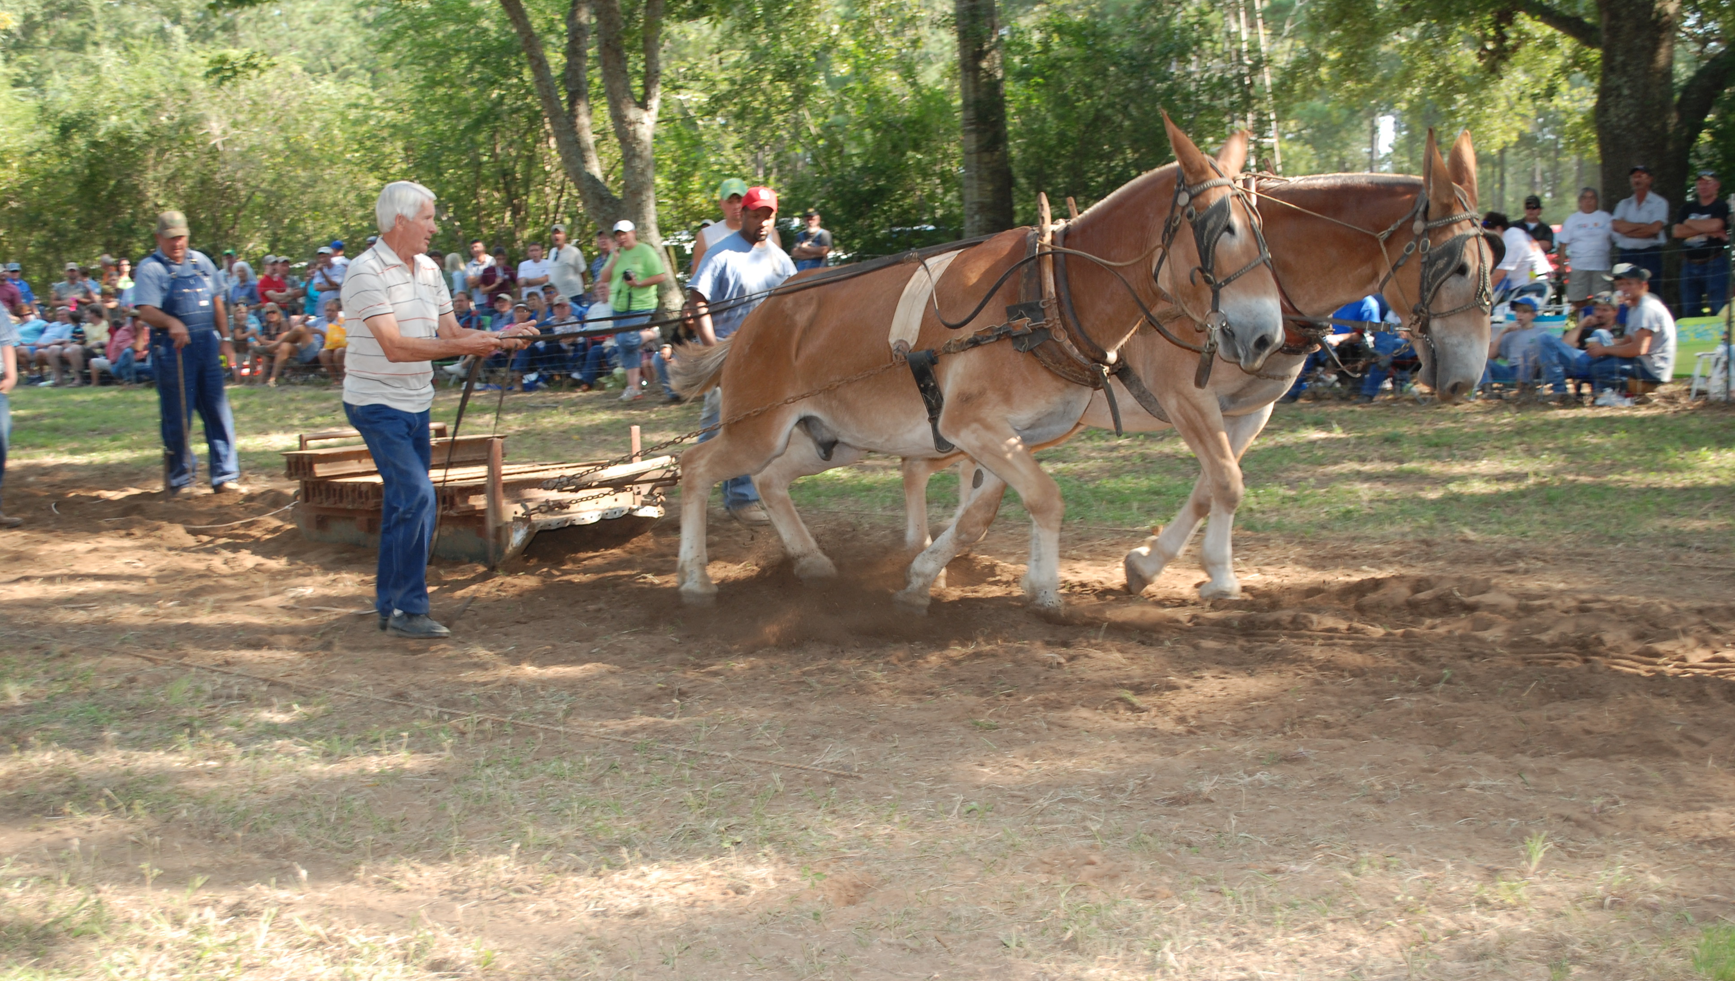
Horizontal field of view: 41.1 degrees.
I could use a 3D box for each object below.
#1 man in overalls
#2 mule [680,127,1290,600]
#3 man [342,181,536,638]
[{"bbox_3d":[-4.239,-0.853,14.408,0.440,1.755,0.600,4,9,43],"label":"man in overalls"},{"bbox_3d":[0.393,-0.513,9.452,2.576,1.922,0.680,1,7,19],"label":"mule"},{"bbox_3d":[-1.657,-0.313,8.908,0.680,1.751,0.540,1,7,21],"label":"man"}]

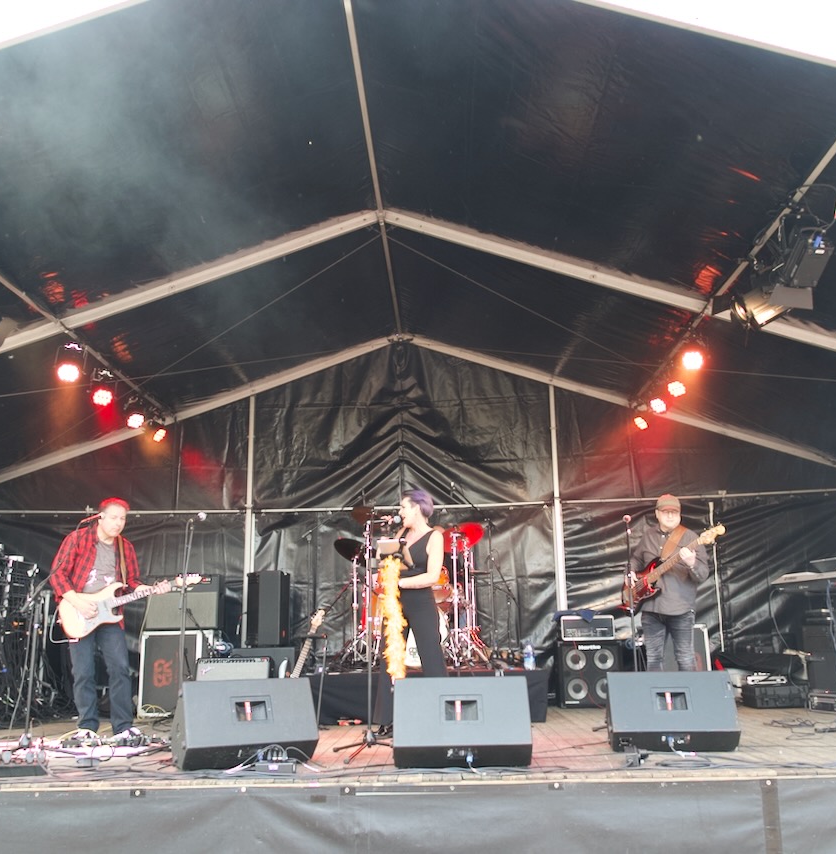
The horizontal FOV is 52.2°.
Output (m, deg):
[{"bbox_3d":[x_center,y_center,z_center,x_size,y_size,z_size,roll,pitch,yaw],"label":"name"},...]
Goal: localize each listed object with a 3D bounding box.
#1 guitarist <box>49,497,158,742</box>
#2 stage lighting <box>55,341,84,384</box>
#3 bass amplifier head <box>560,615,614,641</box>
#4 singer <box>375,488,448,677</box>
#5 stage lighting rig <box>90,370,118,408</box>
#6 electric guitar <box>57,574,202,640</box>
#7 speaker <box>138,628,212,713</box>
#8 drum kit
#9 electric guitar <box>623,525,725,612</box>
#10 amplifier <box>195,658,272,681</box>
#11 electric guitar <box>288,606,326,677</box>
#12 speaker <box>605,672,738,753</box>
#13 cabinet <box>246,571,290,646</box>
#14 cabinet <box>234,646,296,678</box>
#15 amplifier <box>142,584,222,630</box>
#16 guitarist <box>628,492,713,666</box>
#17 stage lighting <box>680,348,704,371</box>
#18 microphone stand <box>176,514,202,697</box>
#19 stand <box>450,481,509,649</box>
[{"bbox_3d":[-2.416,1.428,6.574,0.740,1.790,0.560,8,-16,-32],"label":"guitarist"},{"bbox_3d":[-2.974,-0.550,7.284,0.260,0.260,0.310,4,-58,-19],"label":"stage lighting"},{"bbox_3d":[1.596,1.922,8.153,0.520,0.240,0.330,-2,-14,3],"label":"bass amplifier head"},{"bbox_3d":[-0.024,1.340,6.244,0.440,1.730,0.460,10,-17,-38],"label":"singer"},{"bbox_3d":[-2.949,-0.352,8.004,0.250,0.330,0.250,1,9,-14],"label":"stage lighting rig"},{"bbox_3d":[-1.945,1.160,5.790,0.990,0.330,0.080,-15,-20,-1],"label":"electric guitar"},{"bbox_3d":[-2.230,2.275,7.915,0.550,0.740,0.430,-1,-14,1],"label":"speaker"},{"bbox_3d":[-0.058,1.432,7.788,1.420,1.420,1.300,-1,-14,1],"label":"drum kit"},{"bbox_3d":[1.973,1.085,6.592,1.080,0.340,0.100,-35,-29,-8],"label":"electric guitar"},{"bbox_3d":[-1.620,2.322,7.597,0.650,0.510,0.270,-1,-14,0],"label":"amplifier"},{"bbox_3d":[-0.942,1.904,6.900,0.320,0.980,0.080,17,-23,8],"label":"electric guitar"},{"bbox_3d":[1.419,1.635,4.933,0.690,0.430,0.560,-2,-14,4],"label":"speaker"},{"bbox_3d":[-1.457,1.769,8.317,0.330,0.720,0.380,-9,-16,29],"label":"cabinet"},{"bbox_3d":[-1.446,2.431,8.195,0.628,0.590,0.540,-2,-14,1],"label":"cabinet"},{"bbox_3d":[-2.248,1.702,8.255,0.700,0.500,0.280,-1,-14,1],"label":"amplifier"},{"bbox_3d":[1.989,1.398,6.681,0.600,1.750,0.420,-5,-14,17],"label":"guitarist"},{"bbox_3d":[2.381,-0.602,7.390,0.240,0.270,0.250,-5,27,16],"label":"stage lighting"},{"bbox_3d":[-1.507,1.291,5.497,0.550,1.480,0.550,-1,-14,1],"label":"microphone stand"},{"bbox_3d":[0.610,1.353,8.148,0.550,1.750,0.550,-1,-14,1],"label":"stand"}]

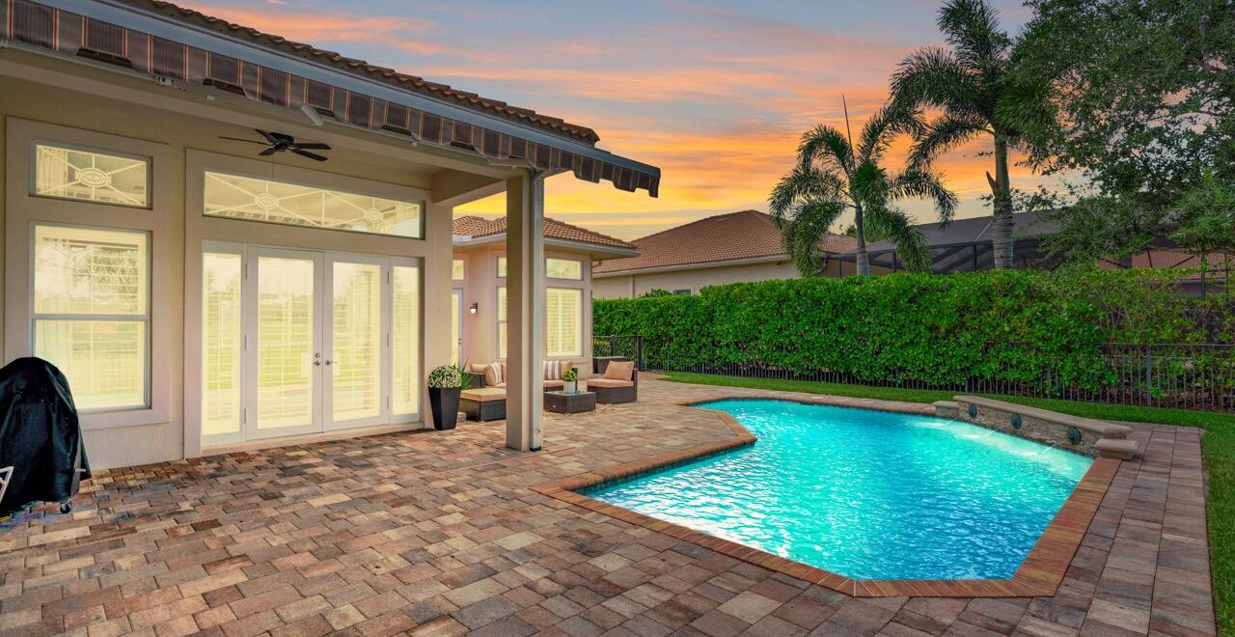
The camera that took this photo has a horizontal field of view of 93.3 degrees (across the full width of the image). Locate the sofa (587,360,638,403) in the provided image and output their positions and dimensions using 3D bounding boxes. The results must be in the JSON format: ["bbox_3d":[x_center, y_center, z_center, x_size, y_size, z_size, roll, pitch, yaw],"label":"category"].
[{"bbox_3d":[-0.096,1.275,11.951,0.731,0.800,0.711,0,-1,44],"label":"sofa"}]

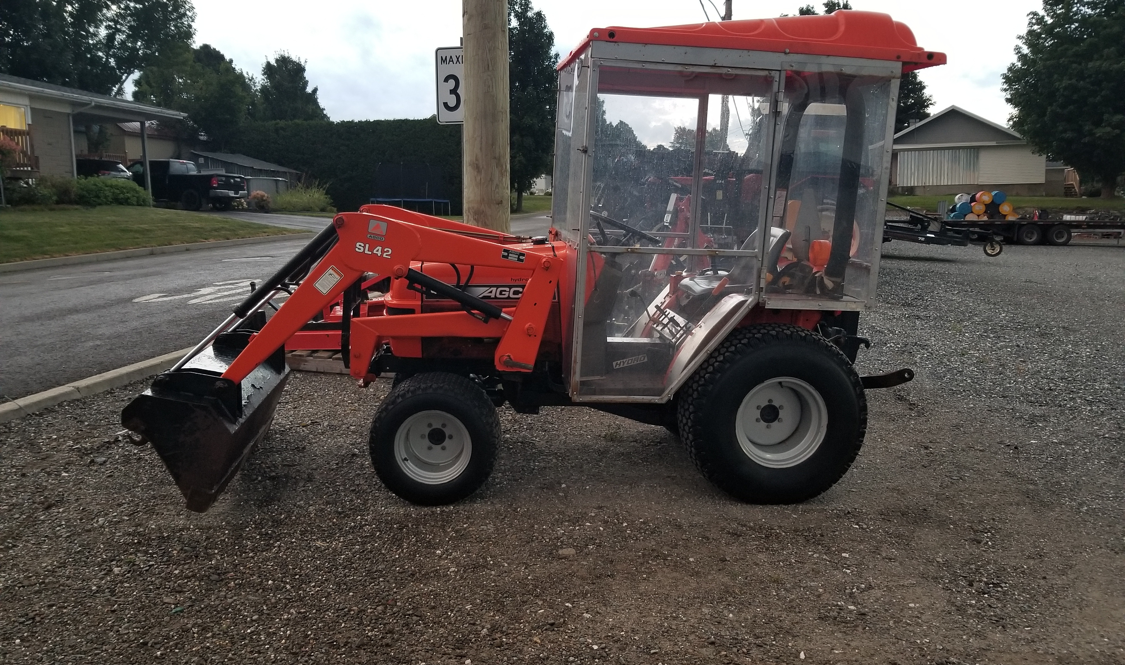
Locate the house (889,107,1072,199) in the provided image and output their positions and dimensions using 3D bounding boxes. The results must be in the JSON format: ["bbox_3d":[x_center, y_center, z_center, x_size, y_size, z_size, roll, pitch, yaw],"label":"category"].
[{"bbox_3d":[24.322,-11.018,52.863,10.800,5.200,11.500,2,9,14],"label":"house"}]

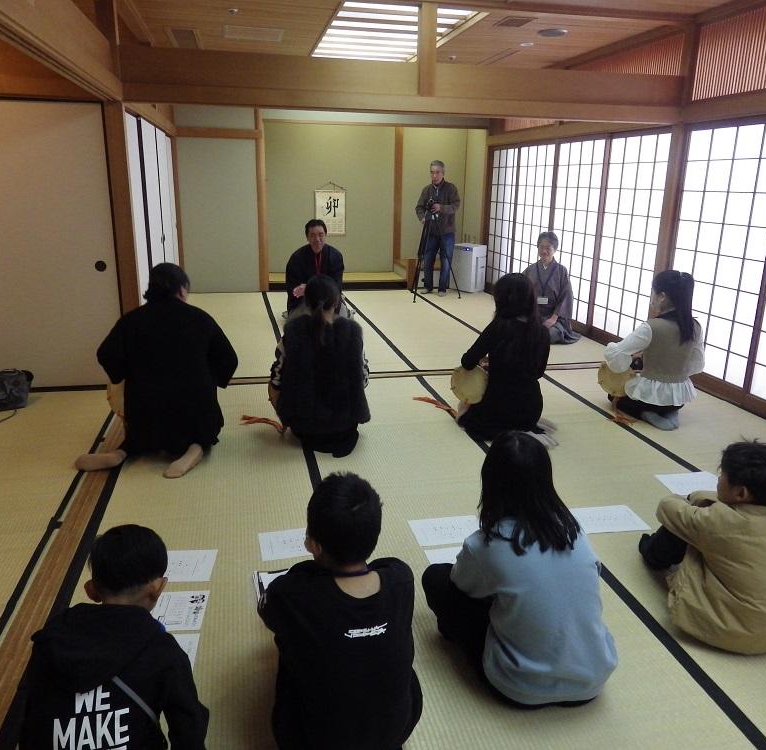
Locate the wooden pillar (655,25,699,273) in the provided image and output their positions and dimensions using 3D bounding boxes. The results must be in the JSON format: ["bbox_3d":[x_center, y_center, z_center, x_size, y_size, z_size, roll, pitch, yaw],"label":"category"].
[{"bbox_3d":[2.206,-1.297,4.887,0.130,2.470,0.130,-3,17,-12],"label":"wooden pillar"}]

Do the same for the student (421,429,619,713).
[{"bbox_3d":[0.406,0.492,1.877,0.470,0.730,0.560,-4,17,-16],"label":"student"}]

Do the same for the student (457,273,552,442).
[{"bbox_3d":[0.732,-0.127,3.624,0.500,0.920,0.630,-13,22,-38],"label":"student"}]

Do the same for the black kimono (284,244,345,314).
[{"bbox_3d":[-0.710,-1.002,6.705,0.650,0.730,0.550,-3,17,-12],"label":"black kimono"}]

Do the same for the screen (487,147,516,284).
[{"bbox_3d":[1.496,-1.897,7.988,0.035,1.820,0.930,-3,17,-12],"label":"screen"}]

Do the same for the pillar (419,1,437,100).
[{"bbox_3d":[0.290,-2.140,4.208,0.110,0.560,0.100,-3,17,-12],"label":"pillar"}]

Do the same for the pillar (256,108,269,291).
[{"bbox_3d":[-1.533,-2.226,8.013,0.116,2.340,0.116,-3,17,-12],"label":"pillar"}]

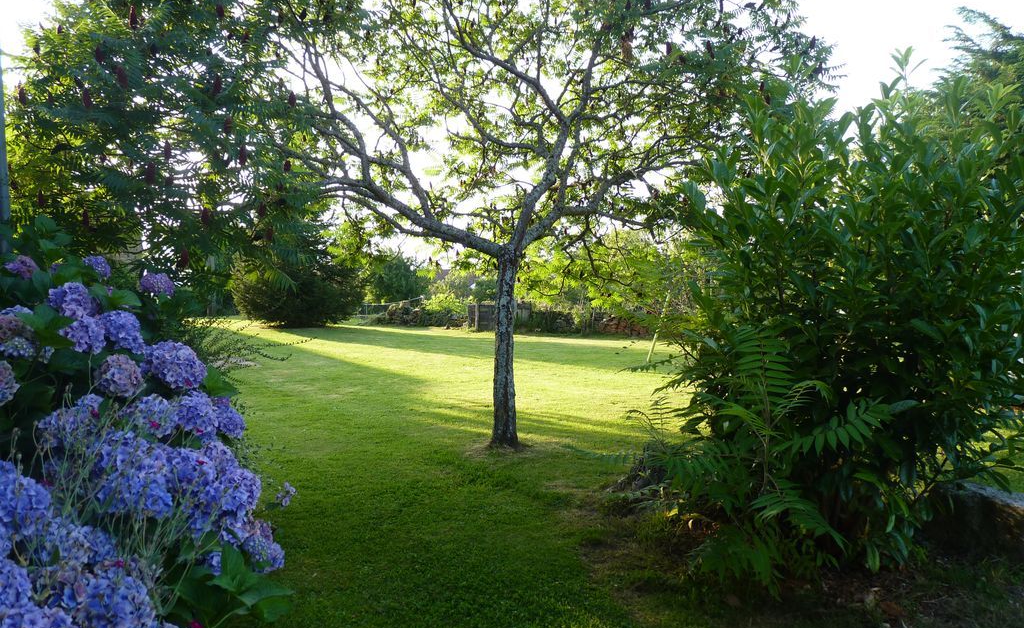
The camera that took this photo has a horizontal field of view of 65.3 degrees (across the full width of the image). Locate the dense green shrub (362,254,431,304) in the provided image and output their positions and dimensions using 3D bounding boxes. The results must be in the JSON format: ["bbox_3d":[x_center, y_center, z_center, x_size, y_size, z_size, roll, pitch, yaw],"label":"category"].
[{"bbox_3d":[-4.483,-1.261,31.000,2.600,2.200,2.400,0,2,0],"label":"dense green shrub"}]

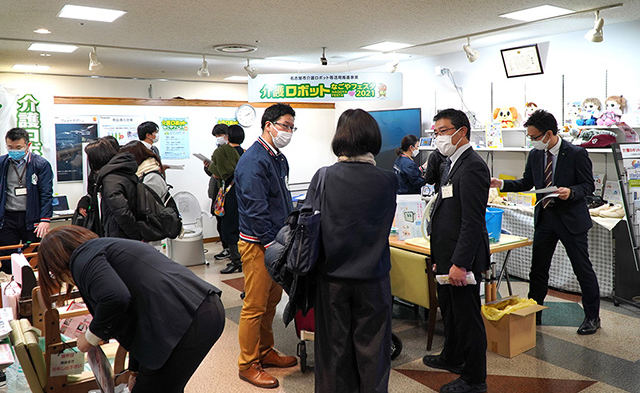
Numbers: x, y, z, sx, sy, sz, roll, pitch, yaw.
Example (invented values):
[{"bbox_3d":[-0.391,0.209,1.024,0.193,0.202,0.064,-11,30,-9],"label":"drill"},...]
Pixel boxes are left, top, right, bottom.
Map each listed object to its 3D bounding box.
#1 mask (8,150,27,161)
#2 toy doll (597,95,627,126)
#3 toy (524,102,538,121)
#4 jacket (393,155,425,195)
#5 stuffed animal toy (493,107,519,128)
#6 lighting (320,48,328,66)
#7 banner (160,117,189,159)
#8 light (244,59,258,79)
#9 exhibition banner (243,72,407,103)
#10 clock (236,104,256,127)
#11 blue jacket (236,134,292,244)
[{"bbox_3d":[-2.489,-0.337,3.950,0.130,0.095,0.070,-3,25,-13],"label":"mask"},{"bbox_3d":[2.890,-0.848,4.760,0.230,0.300,0.240,-4,6,-39],"label":"toy doll"},{"bbox_3d":[2.252,-0.866,5.100,0.180,0.260,0.180,-7,9,-43],"label":"toy"},{"bbox_3d":[0.917,-0.113,4.920,0.340,0.620,0.440,-2,5,-23],"label":"jacket"},{"bbox_3d":[2.219,-0.940,5.727,0.270,0.245,0.190,3,8,30],"label":"stuffed animal toy"},{"bbox_3d":[0.055,-1.699,5.834,0.085,0.210,0.110,1,7,18],"label":"lighting"},{"bbox_3d":[-2.075,-0.827,6.866,0.420,0.590,0.020,-7,9,-37],"label":"banner"},{"bbox_3d":[-0.909,-1.686,6.374,0.165,0.250,0.115,-7,9,-36],"label":"light"},{"bbox_3d":[0.080,-1.494,6.600,2.110,0.385,0.020,0,7,2],"label":"exhibition banner"},{"bbox_3d":[-1.147,-1.263,7.514,0.340,0.340,0.050,-7,9,-37],"label":"clock"},{"bbox_3d":[-0.351,-0.025,3.040,0.300,0.680,0.460,2,5,22],"label":"blue jacket"}]

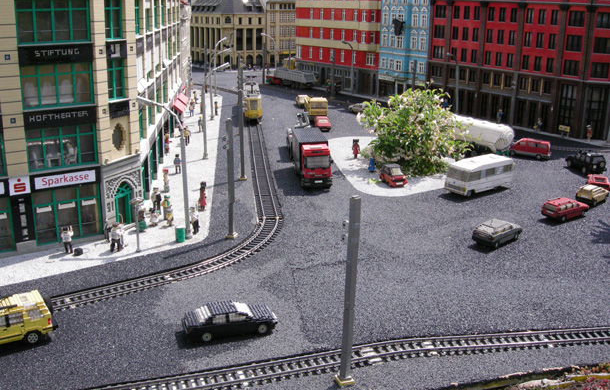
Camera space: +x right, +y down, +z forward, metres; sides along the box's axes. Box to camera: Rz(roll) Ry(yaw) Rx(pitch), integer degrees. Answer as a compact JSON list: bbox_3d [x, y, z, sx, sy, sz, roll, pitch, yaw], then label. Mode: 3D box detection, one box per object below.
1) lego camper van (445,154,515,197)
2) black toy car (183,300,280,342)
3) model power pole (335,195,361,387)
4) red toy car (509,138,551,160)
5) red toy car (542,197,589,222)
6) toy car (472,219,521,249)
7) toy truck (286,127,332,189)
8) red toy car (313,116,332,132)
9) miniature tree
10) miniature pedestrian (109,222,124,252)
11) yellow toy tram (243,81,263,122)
[{"bbox_3d":[0.805,-0.100,2.928,0.330,0.132,0.118,-11,21,-37],"label":"lego camper van"},{"bbox_3d":[-0.183,0.309,1.573,0.230,0.066,0.080,-4,17,-17],"label":"black toy car"},{"bbox_3d":[0.091,0.212,1.370,0.035,0.437,0.039,-7,19,-24],"label":"model power pole"},{"bbox_3d":[1.275,-0.264,3.605,0.210,0.092,0.090,4,17,9],"label":"red toy car"},{"bbox_3d":[1.046,0.052,2.546,0.195,0.063,0.078,-10,20,-34],"label":"red toy car"},{"bbox_3d":[0.691,0.130,2.266,0.190,0.056,0.081,-13,22,-40],"label":"toy car"},{"bbox_3d":[0.030,-0.189,3.066,0.130,0.190,0.443,-1,17,-7],"label":"toy truck"},{"bbox_3d":[0.125,-0.483,4.292,0.088,0.067,0.200,-1,17,-9],"label":"red toy car"},{"bbox_3d":[0.593,-0.377,3.388,0.590,0.395,0.560,1,16,0],"label":"miniature tree"},{"bbox_3d":[-0.619,0.137,2.068,0.046,0.097,0.035,3,16,5],"label":"miniature pedestrian"},{"bbox_3d":[-0.394,-0.686,4.747,0.117,0.180,0.800,-1,17,-6],"label":"yellow toy tram"}]

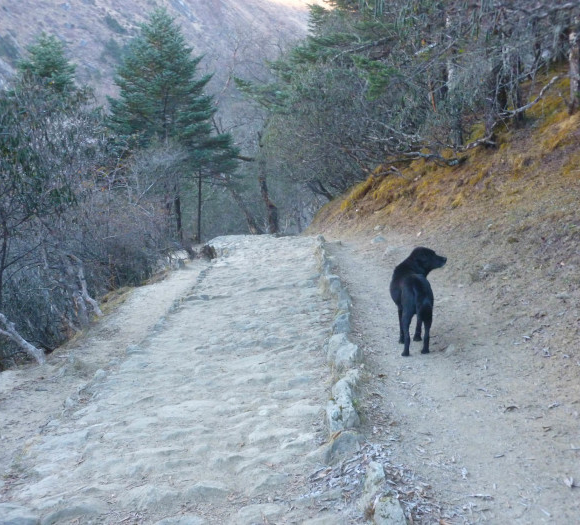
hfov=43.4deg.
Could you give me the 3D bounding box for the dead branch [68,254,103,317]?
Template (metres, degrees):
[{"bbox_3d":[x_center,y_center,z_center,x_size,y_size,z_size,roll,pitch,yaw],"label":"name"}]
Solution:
[{"bbox_3d":[-1.910,0.215,6.800,0.320,0.570,0.270,0,3,0],"label":"dead branch"}]

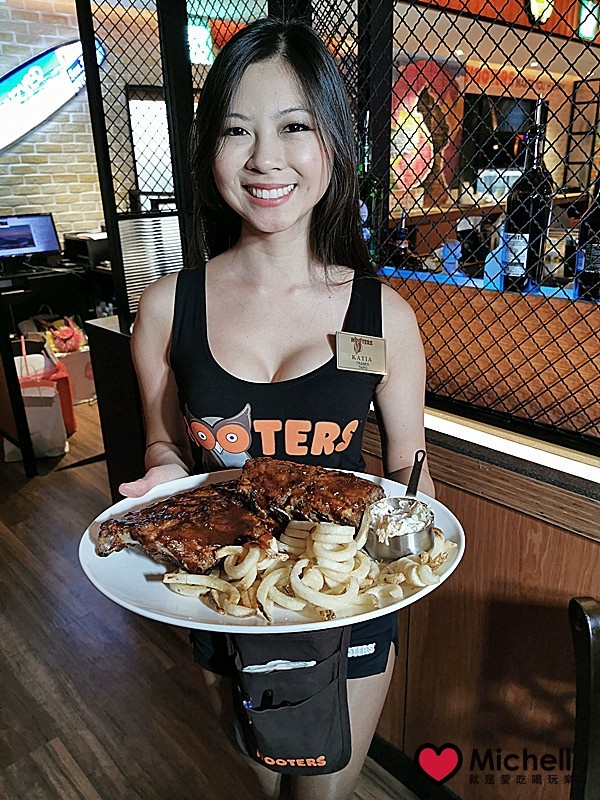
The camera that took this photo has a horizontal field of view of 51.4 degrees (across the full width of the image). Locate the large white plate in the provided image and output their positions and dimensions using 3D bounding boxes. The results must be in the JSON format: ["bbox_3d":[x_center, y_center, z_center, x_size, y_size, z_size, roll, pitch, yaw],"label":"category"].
[{"bbox_3d":[-0.027,0.139,0.614,0.365,0.032,0.270,0,22,5],"label":"large white plate"}]

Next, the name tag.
[{"bbox_3d":[0.074,-0.058,0.755,0.068,0.045,0.006,2,-6,-29],"label":"name tag"}]

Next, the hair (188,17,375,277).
[{"bbox_3d":[-0.026,-0.298,0.779,0.230,0.320,0.210,-1,20,-2],"label":"hair"}]

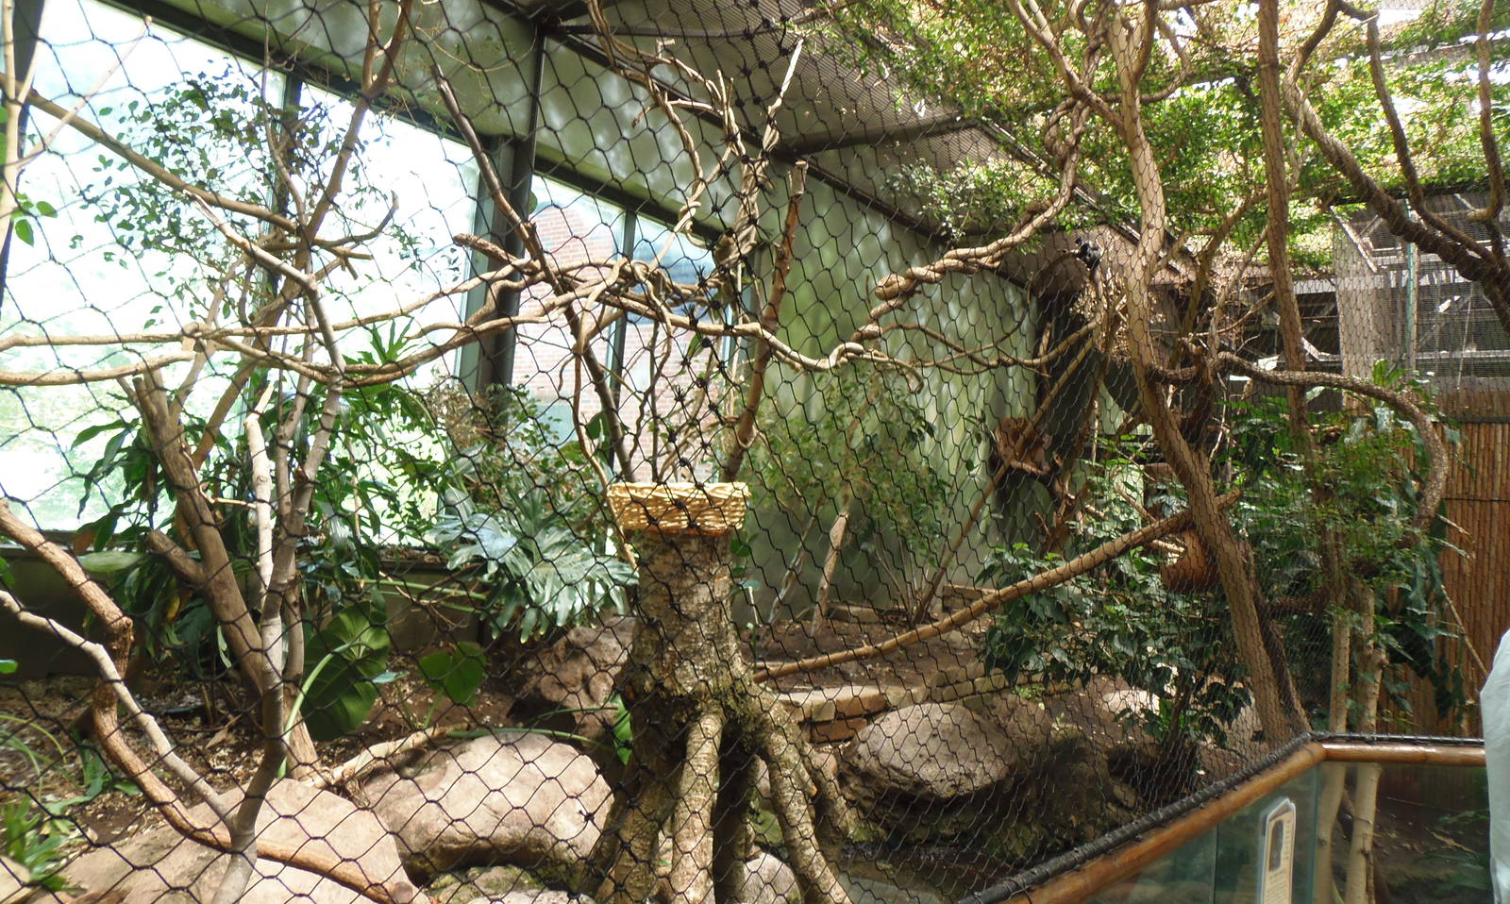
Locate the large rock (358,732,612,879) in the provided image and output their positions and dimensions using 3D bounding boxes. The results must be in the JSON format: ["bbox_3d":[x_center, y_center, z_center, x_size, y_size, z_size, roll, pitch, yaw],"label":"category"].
[{"bbox_3d":[-0.758,0.979,2.920,0.630,0.350,0.470,5,-5,-13],"label":"large rock"}]

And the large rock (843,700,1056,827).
[{"bbox_3d":[0.677,1.100,3.720,0.710,0.340,0.540,3,-5,11],"label":"large rock"}]

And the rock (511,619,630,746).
[{"bbox_3d":[-0.623,0.808,3.650,0.500,0.420,0.450,5,-5,-9],"label":"rock"}]

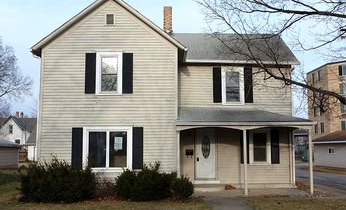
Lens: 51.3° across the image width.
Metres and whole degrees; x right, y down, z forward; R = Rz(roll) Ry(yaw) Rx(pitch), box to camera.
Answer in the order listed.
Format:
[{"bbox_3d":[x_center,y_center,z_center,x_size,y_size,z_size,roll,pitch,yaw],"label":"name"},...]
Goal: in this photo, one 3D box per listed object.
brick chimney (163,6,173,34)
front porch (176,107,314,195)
[{"bbox_3d":[-0.240,-4.214,18.251,0.420,1.400,0.420,0,-6,0],"label":"brick chimney"},{"bbox_3d":[2.600,1.659,13.923,4.950,3.340,2.350,0,-6,0],"label":"front porch"}]

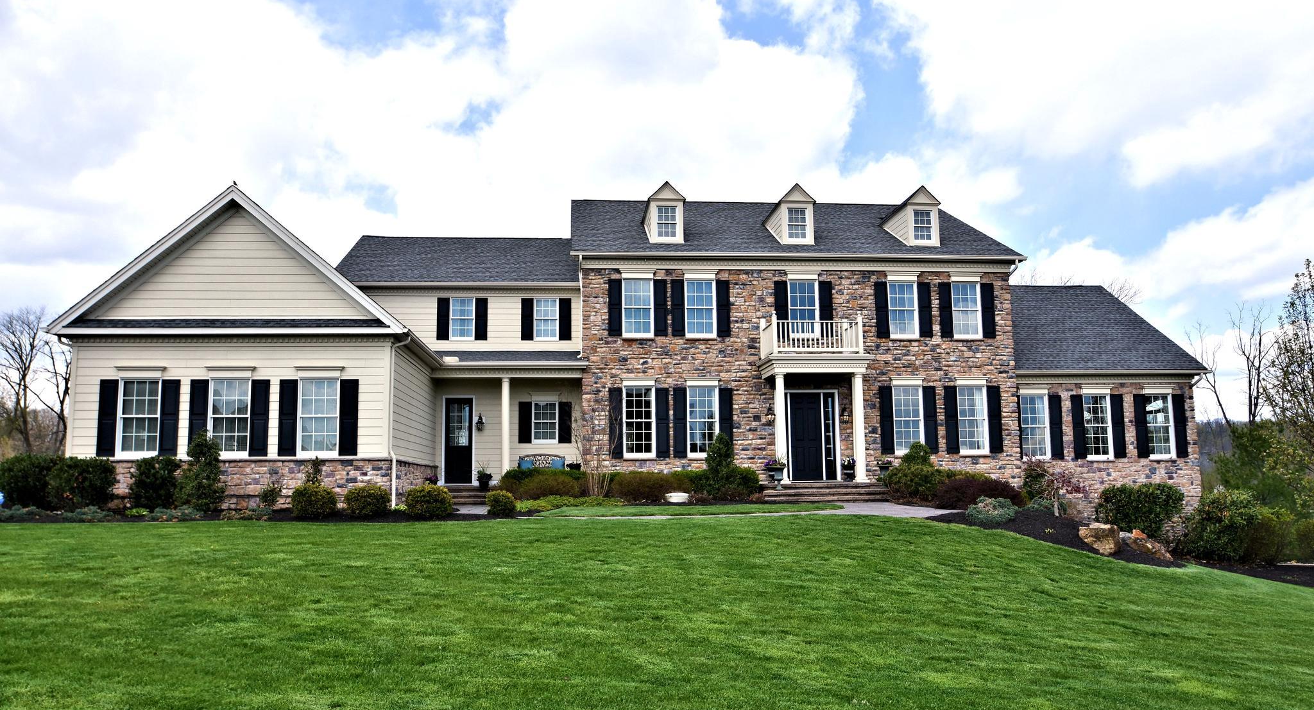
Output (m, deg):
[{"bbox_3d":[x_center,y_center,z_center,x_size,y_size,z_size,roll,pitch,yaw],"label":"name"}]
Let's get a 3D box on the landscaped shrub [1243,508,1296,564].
[{"bbox_3d":[16.458,4.873,23.642,1.296,1.523,1.296,0,-8,-6],"label":"landscaped shrub"}]

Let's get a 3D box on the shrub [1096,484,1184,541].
[{"bbox_3d":[13.410,4.343,24.320,2.196,1.595,1.757,0,-8,-6],"label":"shrub"}]

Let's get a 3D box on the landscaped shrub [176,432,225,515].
[{"bbox_3d":[-8.629,2.202,16.565,0.826,1.552,0.826,0,-8,-6],"label":"landscaped shrub"}]

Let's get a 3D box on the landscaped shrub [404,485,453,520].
[{"bbox_3d":[-4.308,2.776,16.520,0.899,0.658,0.899,0,-8,-6],"label":"landscaped shrub"}]

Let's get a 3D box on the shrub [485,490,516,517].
[{"bbox_3d":[-3.140,2.983,17.627,0.630,0.537,0.630,0,-8,-6],"label":"shrub"}]

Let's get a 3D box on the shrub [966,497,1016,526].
[{"bbox_3d":[7.737,3.622,20.283,1.110,0.665,1.110,0,-8,-6],"label":"shrub"}]

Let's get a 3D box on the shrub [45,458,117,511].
[{"bbox_3d":[-10.788,2.431,16.409,1.109,1.038,0.998,0,-8,-6],"label":"shrub"}]

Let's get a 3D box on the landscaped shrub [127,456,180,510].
[{"bbox_3d":[-9.563,2.435,16.637,0.845,1.033,0.845,0,-8,-6],"label":"landscaped shrub"}]

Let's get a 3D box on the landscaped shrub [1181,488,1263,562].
[{"bbox_3d":[14.857,4.463,23.029,1.814,1.942,1.814,0,-8,-6],"label":"landscaped shrub"}]

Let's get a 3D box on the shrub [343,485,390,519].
[{"bbox_3d":[-5.432,2.757,16.407,0.840,0.653,0.840,0,-8,-6],"label":"shrub"}]

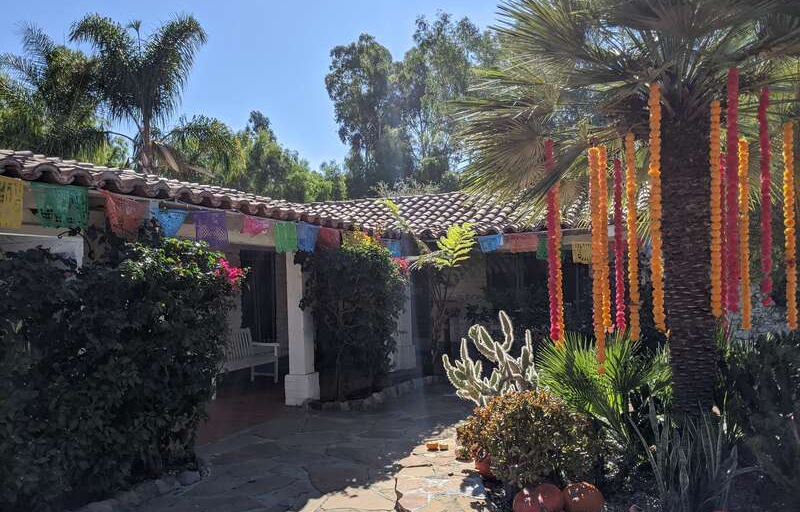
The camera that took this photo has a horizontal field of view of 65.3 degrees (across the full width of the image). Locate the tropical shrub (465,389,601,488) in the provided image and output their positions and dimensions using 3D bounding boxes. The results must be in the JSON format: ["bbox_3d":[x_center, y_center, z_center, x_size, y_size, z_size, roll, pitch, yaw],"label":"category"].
[{"bbox_3d":[0.792,1.036,3.864,0.770,0.540,0.680,-1,-3,0],"label":"tropical shrub"}]

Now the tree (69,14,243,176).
[{"bbox_3d":[-6.575,-1.884,16.733,4.500,8.800,4.500,-1,-3,0],"label":"tree"}]

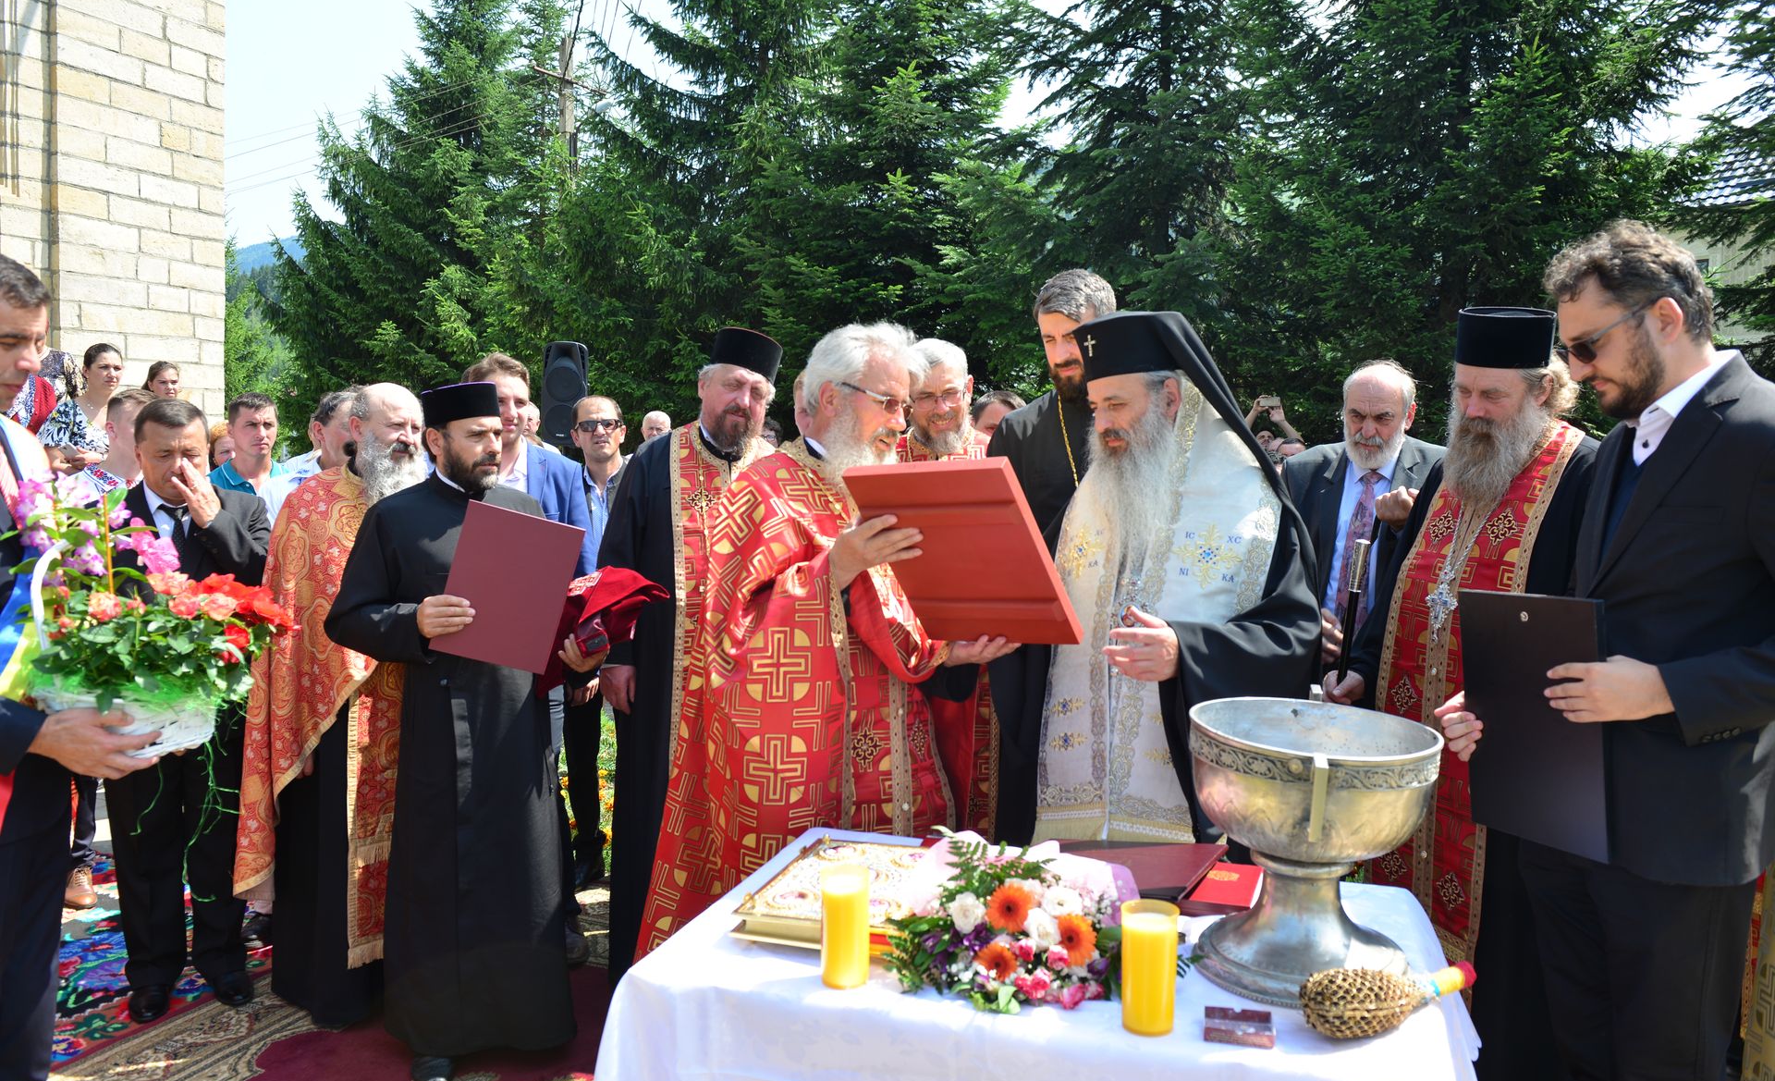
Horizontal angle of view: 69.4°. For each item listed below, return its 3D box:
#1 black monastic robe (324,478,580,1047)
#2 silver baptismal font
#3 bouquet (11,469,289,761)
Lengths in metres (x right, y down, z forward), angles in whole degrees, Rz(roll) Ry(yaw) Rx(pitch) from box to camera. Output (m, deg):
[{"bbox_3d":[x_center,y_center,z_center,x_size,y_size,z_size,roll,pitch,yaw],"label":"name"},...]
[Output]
[{"bbox_3d":[-1.068,0.539,3.180,0.580,1.430,0.460,-1,7,-34],"label":"black monastic robe"},{"bbox_3d":[0.698,0.514,2.145,0.399,0.423,0.435,4,6,9],"label":"silver baptismal font"},{"bbox_3d":[-1.145,0.120,2.000,0.400,0.420,0.320,1,6,-21],"label":"bouquet"}]

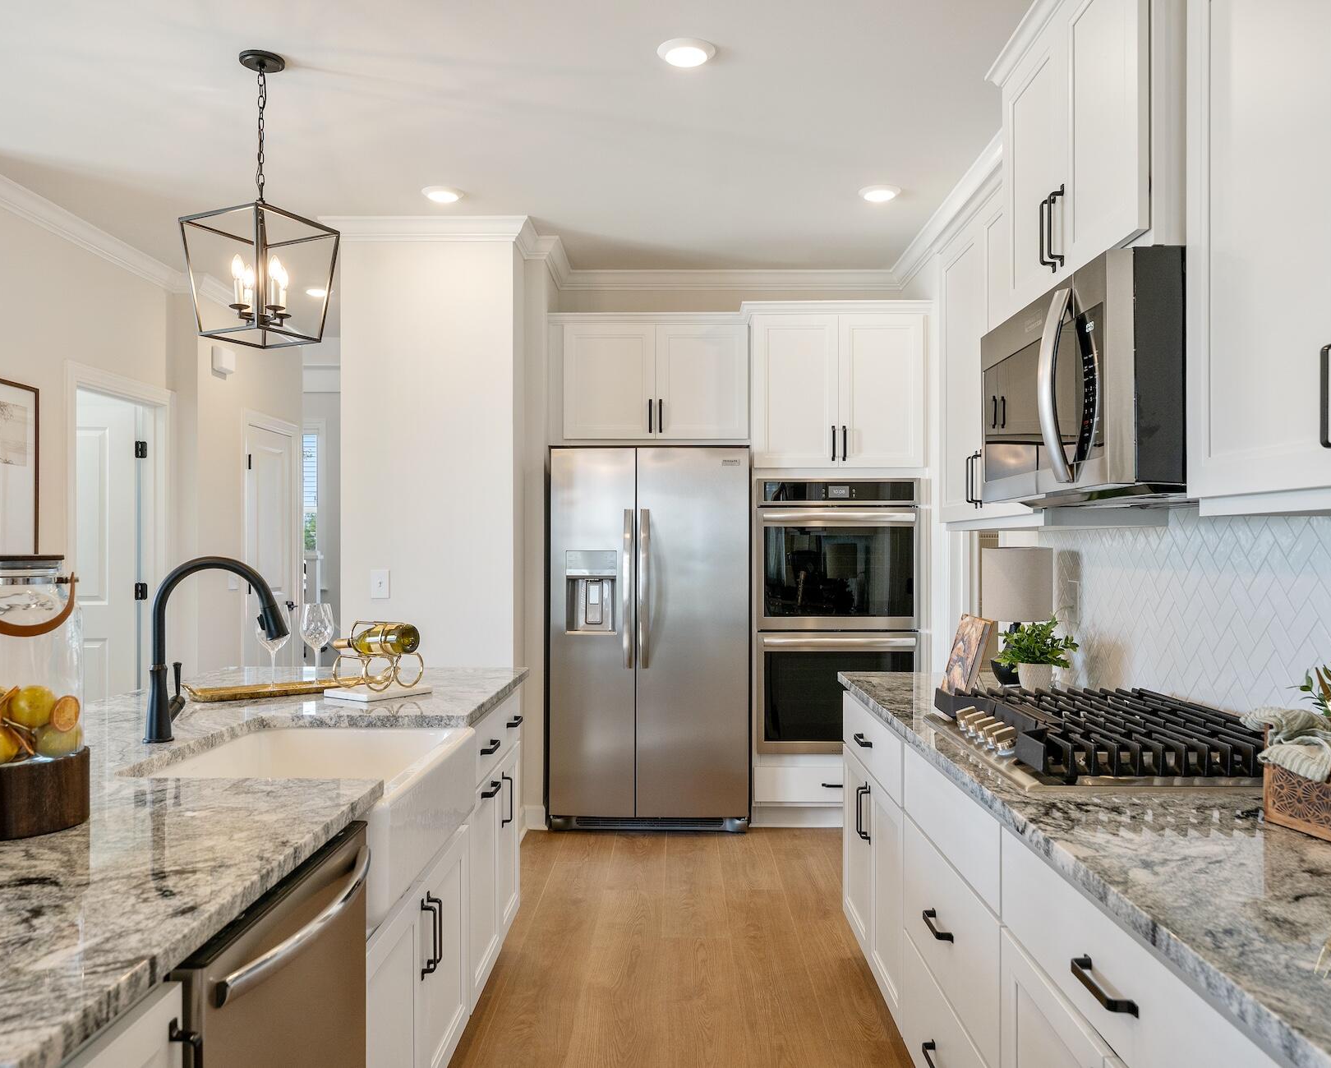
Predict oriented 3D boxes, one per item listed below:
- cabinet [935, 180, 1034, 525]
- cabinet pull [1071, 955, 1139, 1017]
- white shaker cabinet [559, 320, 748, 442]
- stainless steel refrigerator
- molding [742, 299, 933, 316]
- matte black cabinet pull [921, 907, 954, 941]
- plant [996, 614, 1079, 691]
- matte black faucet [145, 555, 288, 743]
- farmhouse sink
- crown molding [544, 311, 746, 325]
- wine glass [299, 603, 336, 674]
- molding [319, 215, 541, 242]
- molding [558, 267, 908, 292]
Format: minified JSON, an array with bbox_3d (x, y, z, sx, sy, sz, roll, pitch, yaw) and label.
[{"bbox_3d":[1.054,-0.491,3.034,0.320,0.920,0.930,0,-1,1],"label":"cabinet"},{"bbox_3d":[0.543,0.561,1.334,0.029,0.015,0.165,0,-1,1],"label":"cabinet pull"},{"bbox_3d":[-0.062,-0.745,5.380,0.920,0.600,0.440,0,0,1],"label":"white shaker cabinet"},{"bbox_3d":[-0.075,0.486,5.200,0.915,1.775,0.750,0,0,1],"label":"stainless steel refrigerator"},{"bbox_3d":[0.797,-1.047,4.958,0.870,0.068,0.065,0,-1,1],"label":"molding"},{"bbox_3d":[0.541,0.781,2.128,0.032,0.017,0.158,0,0,1],"label":"matte black cabinet pull"},{"bbox_3d":[0.998,0.326,2.870,0.210,0.210,0.200,0,0,1],"label":"plant"},{"bbox_3d":[-0.935,0.236,2.235,0.290,0.385,0.105,0,0,2],"label":"matte black faucet"},{"bbox_3d":[-0.740,0.575,2.252,0.520,0.225,0.850,0,-1,1],"label":"farmhouse sink"},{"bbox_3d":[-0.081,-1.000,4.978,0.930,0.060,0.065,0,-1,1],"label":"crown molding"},{"bbox_3d":[-0.981,0.312,3.028,0.096,0.224,0.096,0,-1,1],"label":"wine glass"},{"bbox_3d":[-1.060,-1.337,4.685,0.920,0.087,0.090,0,0,1],"label":"molding"},{"bbox_3d":[0.345,-1.327,5.585,1.800,0.086,0.090,0,0,1],"label":"molding"}]

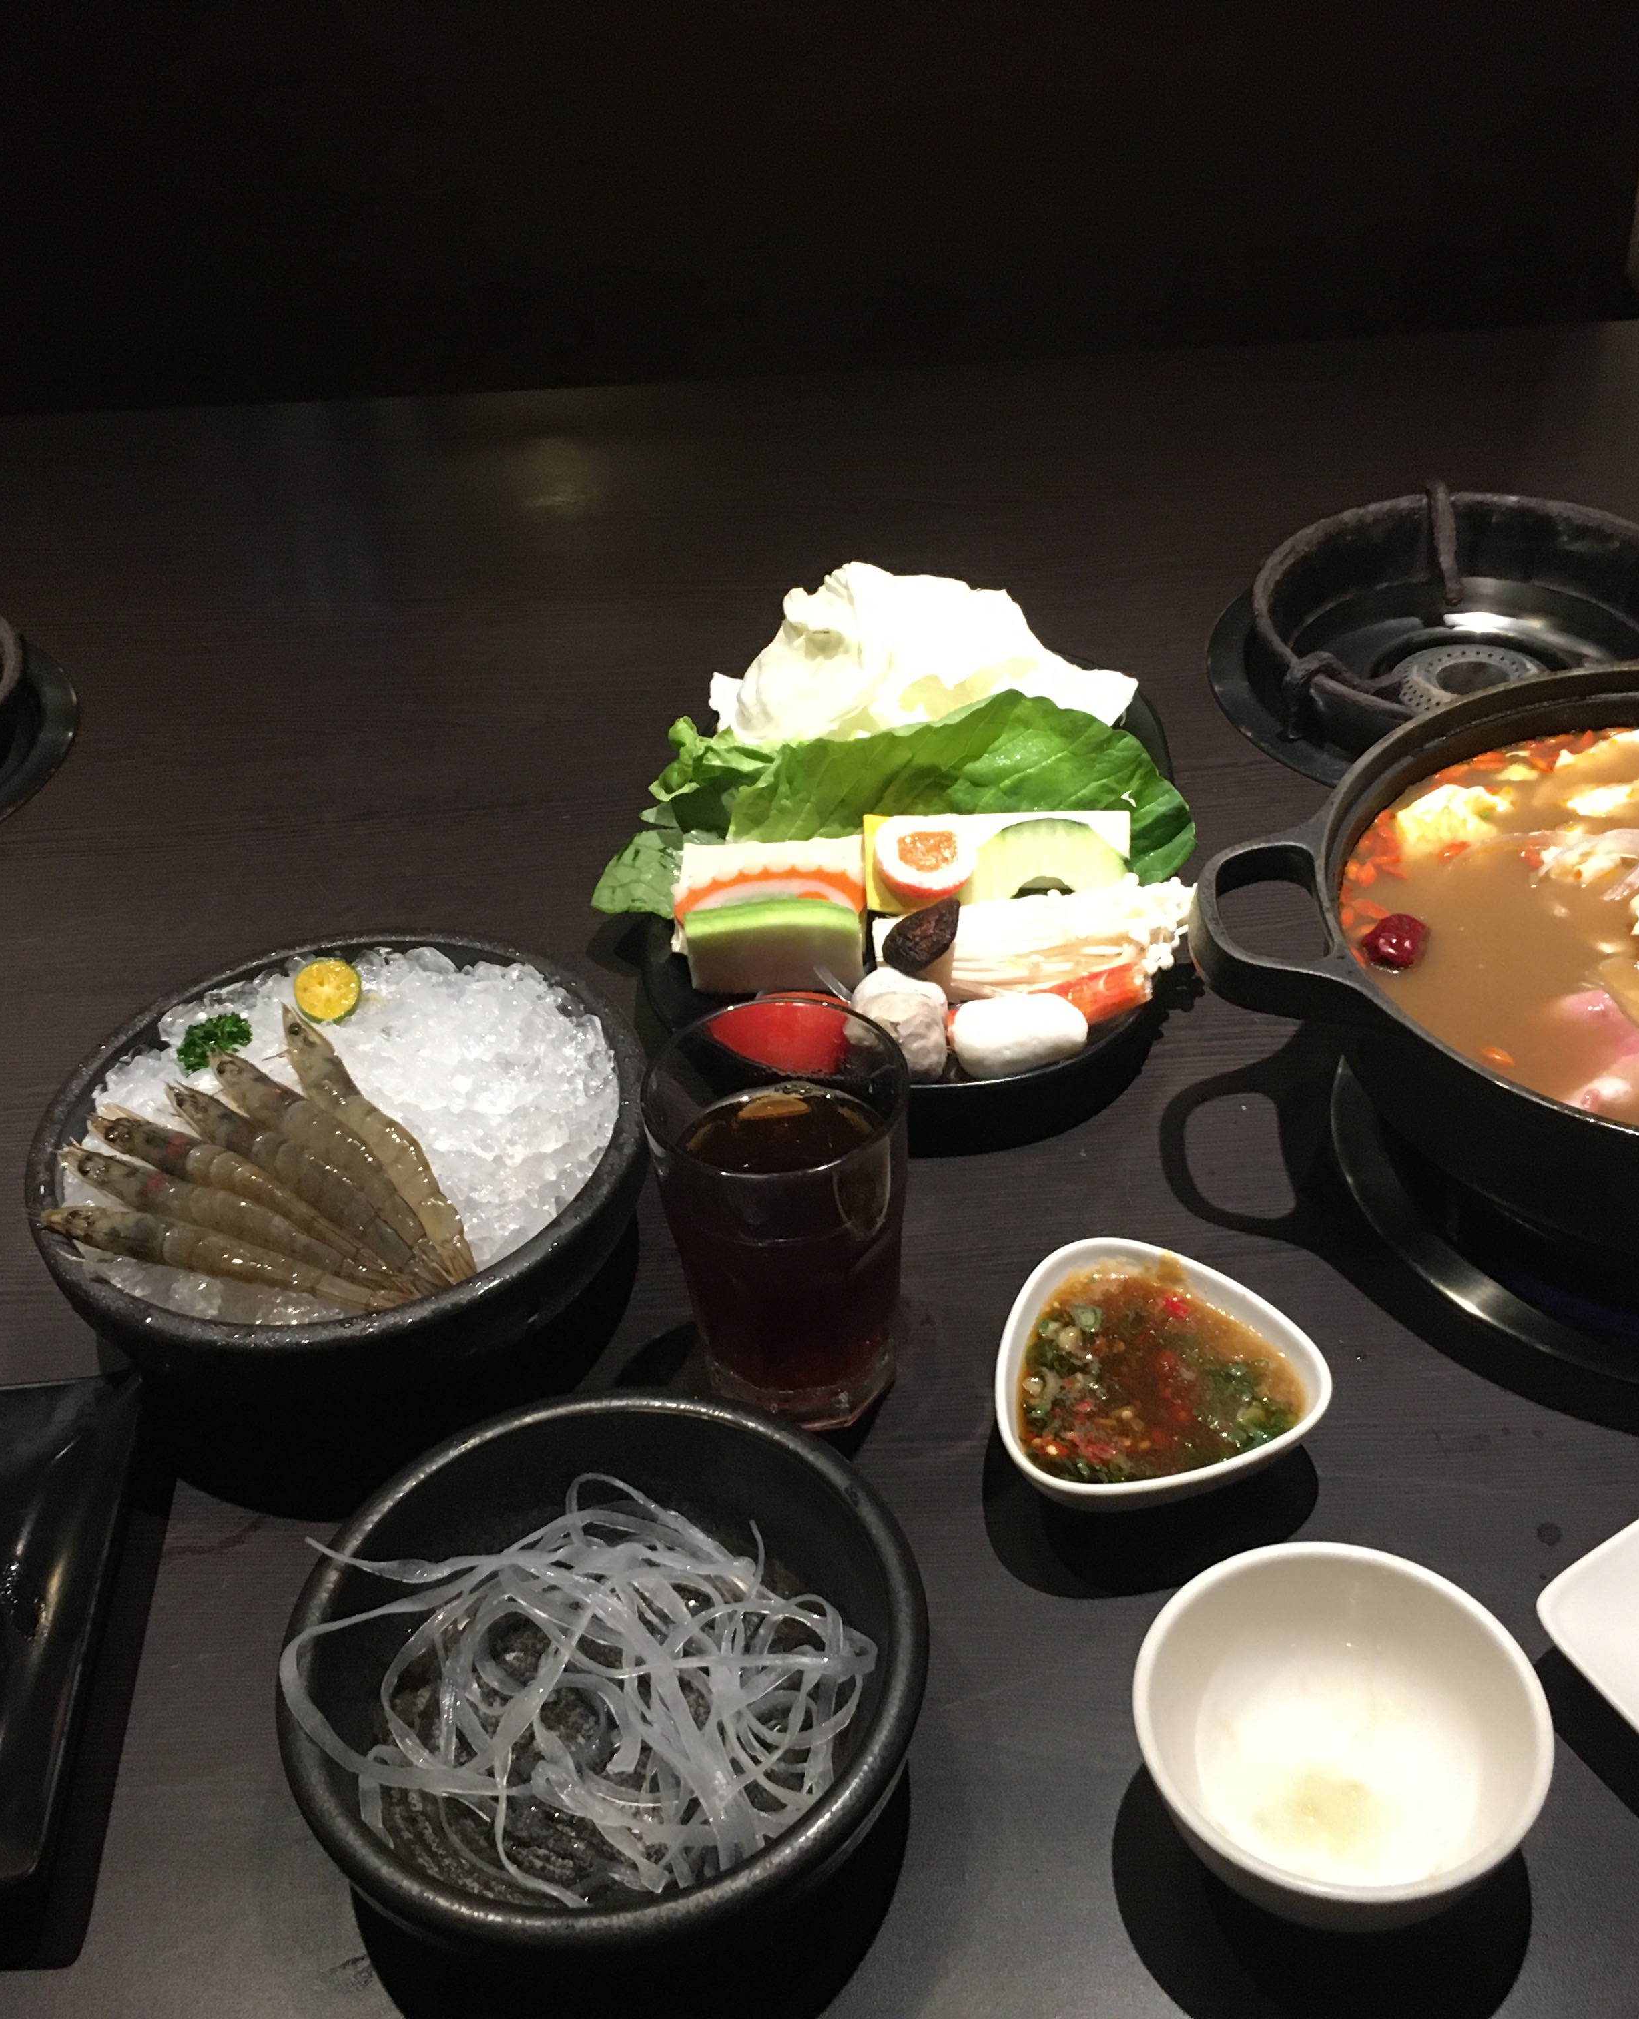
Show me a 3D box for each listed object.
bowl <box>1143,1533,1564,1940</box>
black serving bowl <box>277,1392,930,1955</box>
[{"bbox_3d":[0.129,0.191,0.567,0.100,0.054,0.100,-3,40,2],"label":"bowl"},{"bbox_3d":[-0.053,0.182,0.592,0.164,0.057,0.164,-3,40,2],"label":"black serving bowl"}]

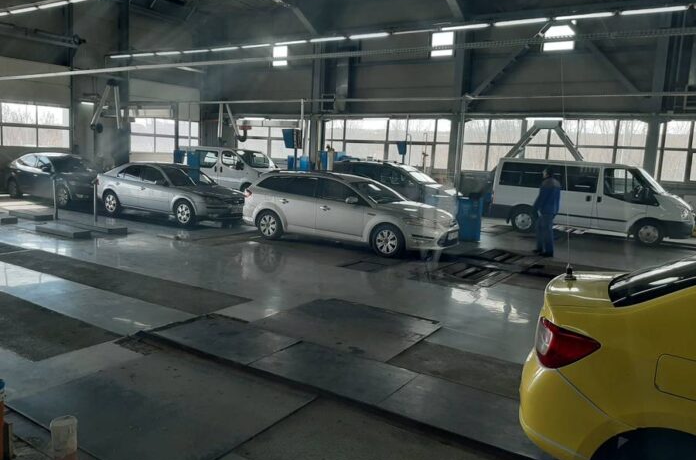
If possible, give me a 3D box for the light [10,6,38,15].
[{"bbox_3d":[-7.831,-5.315,12.618,1.230,0.090,0.120,8,9,31],"label":"light"}]

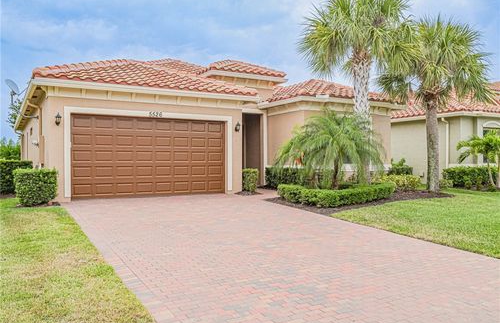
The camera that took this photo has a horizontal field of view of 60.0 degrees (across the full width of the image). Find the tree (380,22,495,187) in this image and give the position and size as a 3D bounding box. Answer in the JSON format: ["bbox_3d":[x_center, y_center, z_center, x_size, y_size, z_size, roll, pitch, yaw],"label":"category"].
[{"bbox_3d":[7.168,-2.253,16.691,4.300,6.750,4.300,0,0,-29],"label":"tree"}]

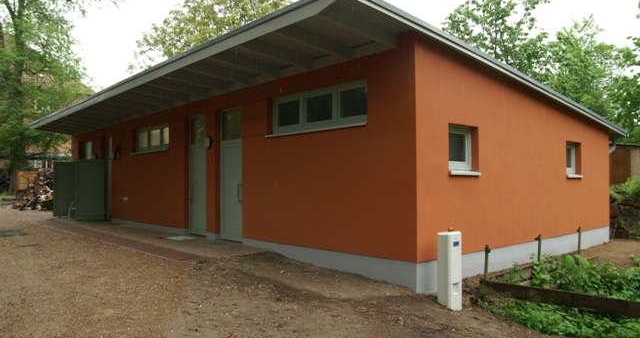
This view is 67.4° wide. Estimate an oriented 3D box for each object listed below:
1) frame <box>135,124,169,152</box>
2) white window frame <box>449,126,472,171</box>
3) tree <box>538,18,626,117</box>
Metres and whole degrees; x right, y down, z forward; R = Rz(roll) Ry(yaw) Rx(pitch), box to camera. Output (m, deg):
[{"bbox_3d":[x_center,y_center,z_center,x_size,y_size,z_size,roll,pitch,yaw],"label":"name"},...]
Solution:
[{"bbox_3d":[-4.780,-0.857,13.877,0.095,0.731,2.546,1,-3,-42],"label":"frame"},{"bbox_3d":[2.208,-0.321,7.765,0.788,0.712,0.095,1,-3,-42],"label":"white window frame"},{"bbox_3d":[10.341,-2.089,18.867,4.600,7.749,4.600,0,-2,0],"label":"tree"}]

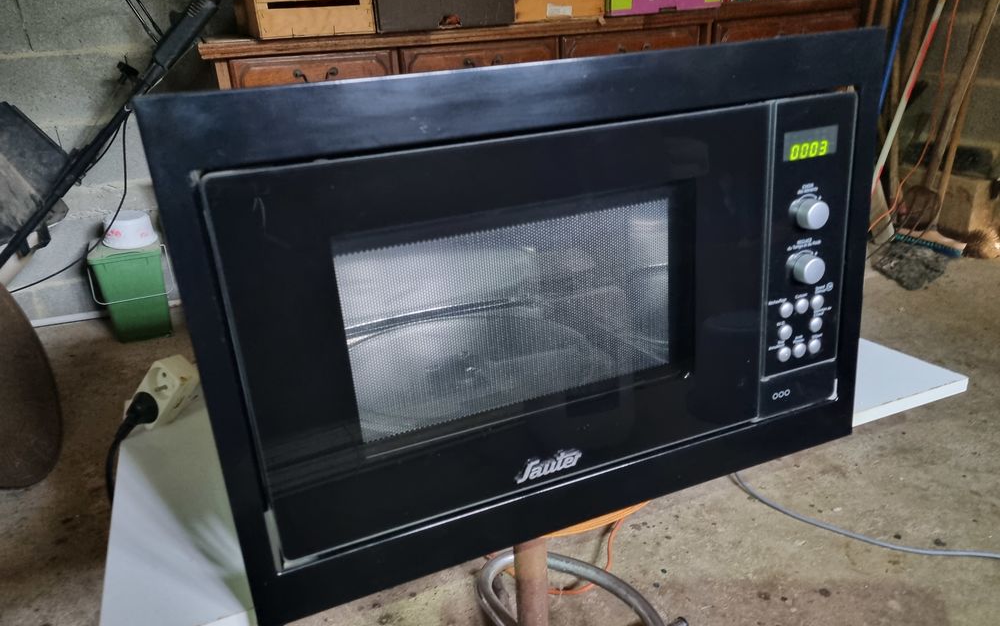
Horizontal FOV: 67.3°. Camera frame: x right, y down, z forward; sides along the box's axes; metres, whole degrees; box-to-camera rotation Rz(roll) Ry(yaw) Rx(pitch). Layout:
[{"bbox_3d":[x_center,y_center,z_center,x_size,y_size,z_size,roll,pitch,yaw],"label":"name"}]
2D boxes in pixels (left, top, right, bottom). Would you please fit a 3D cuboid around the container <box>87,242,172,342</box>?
[{"bbox_3d":[-1.138,-0.076,2.370,0.210,0.290,0.230,-12,25,-18],"label":"container"}]

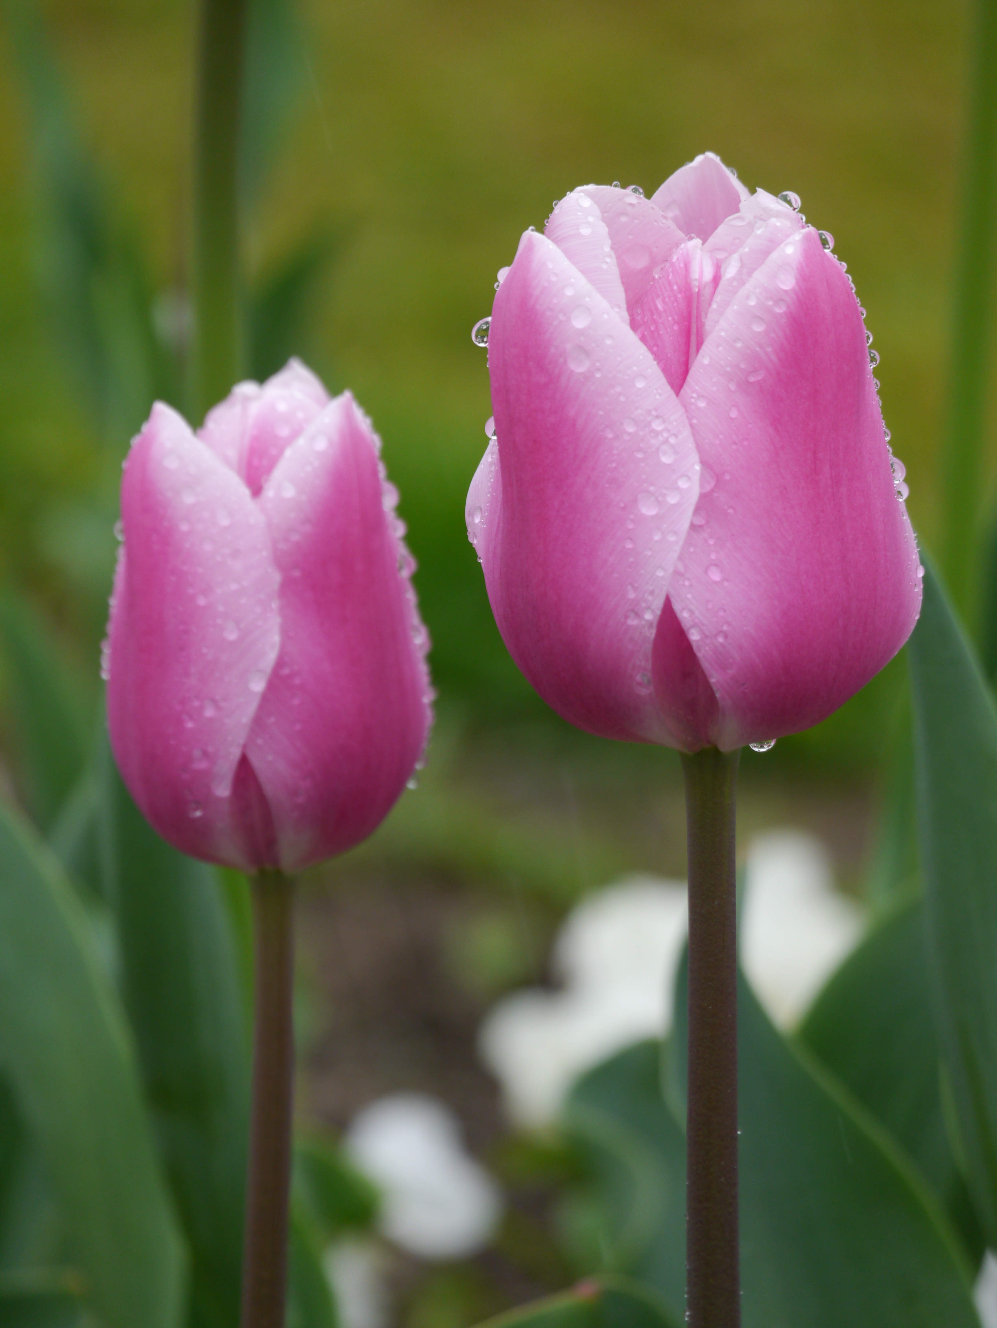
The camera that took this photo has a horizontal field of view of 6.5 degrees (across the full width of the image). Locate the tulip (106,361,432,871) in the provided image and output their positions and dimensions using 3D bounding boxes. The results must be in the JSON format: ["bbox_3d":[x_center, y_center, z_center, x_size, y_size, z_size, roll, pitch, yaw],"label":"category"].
[{"bbox_3d":[-0.029,-0.006,1.110,0.041,0.062,0.041,-2,9,0],"label":"tulip"}]

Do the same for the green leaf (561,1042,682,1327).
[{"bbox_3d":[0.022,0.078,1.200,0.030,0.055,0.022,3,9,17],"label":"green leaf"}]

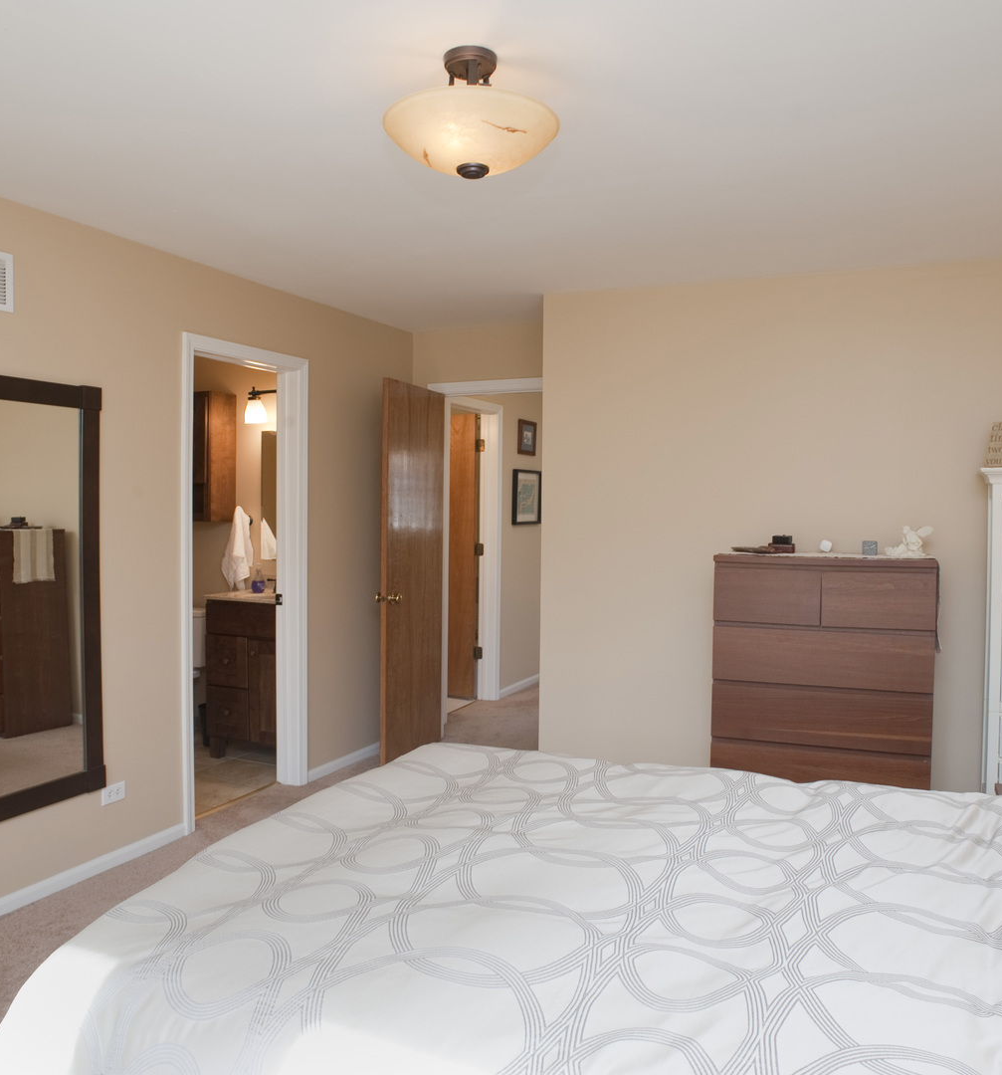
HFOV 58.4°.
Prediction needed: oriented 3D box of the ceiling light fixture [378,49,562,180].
[{"bbox_3d":[-0.073,-0.961,2.059,0.405,0.272,0.405,0,2,0],"label":"ceiling light fixture"}]

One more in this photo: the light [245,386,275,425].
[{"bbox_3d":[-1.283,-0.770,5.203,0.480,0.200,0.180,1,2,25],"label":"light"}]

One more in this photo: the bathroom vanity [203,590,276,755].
[{"bbox_3d":[-1.278,0.777,5.074,0.635,0.890,0.480,1,2,23],"label":"bathroom vanity"}]

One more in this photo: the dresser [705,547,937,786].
[{"bbox_3d":[1.312,0.679,3.684,0.800,1.230,0.480,1,2,21],"label":"dresser"}]

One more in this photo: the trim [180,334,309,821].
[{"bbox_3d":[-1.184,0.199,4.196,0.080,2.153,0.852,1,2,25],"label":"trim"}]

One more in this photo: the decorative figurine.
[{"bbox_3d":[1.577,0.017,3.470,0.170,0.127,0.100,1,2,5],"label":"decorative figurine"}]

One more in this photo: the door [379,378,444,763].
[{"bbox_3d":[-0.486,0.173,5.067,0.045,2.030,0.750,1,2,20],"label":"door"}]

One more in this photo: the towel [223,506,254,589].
[{"bbox_3d":[-1.563,0.068,5.324,0.200,0.488,0.130,1,2,23],"label":"towel"}]

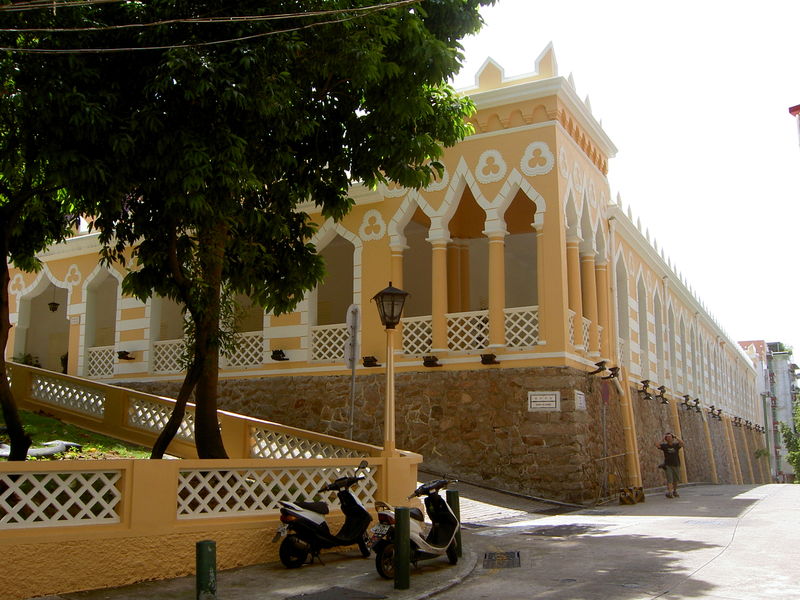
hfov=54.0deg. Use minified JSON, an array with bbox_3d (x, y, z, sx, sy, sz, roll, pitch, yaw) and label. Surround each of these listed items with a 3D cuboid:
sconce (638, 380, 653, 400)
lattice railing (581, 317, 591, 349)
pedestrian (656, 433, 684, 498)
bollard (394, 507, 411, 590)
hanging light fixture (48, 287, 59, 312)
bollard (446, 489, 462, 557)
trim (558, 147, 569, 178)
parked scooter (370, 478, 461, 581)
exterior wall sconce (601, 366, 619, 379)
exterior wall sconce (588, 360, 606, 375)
[{"bbox_3d":[7.858,2.904,25.243,0.400,0.600,0.280,-6,-12,27],"label":"sconce"},{"bbox_3d":[5.020,0.998,21.171,0.080,1.000,1.150,-5,-12,27],"label":"lattice railing"},{"bbox_3d":[7.265,4.427,21.114,0.680,1.710,0.450,-4,-12,18],"label":"pedestrian"},{"bbox_3d":[0.027,2.751,8.734,0.168,0.870,0.168,0,-11,0],"label":"bollard"},{"bbox_3d":[-12.470,-0.018,28.361,0.400,0.920,0.400,-5,-12,27],"label":"hanging light fixture"},{"bbox_3d":[0.748,3.030,10.633,0.170,0.867,0.170,-4,-11,5],"label":"bollard"},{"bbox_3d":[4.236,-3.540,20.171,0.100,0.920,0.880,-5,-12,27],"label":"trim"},{"bbox_3d":[0.204,2.829,9.768,1.620,1.070,0.670,10,-15,-43],"label":"parked scooter"},{"bbox_3d":[5.631,1.986,21.066,0.440,0.320,0.300,-6,-12,27],"label":"exterior wall sconce"},{"bbox_3d":[5.173,1.756,20.562,0.450,0.360,0.350,-5,-12,27],"label":"exterior wall sconce"}]

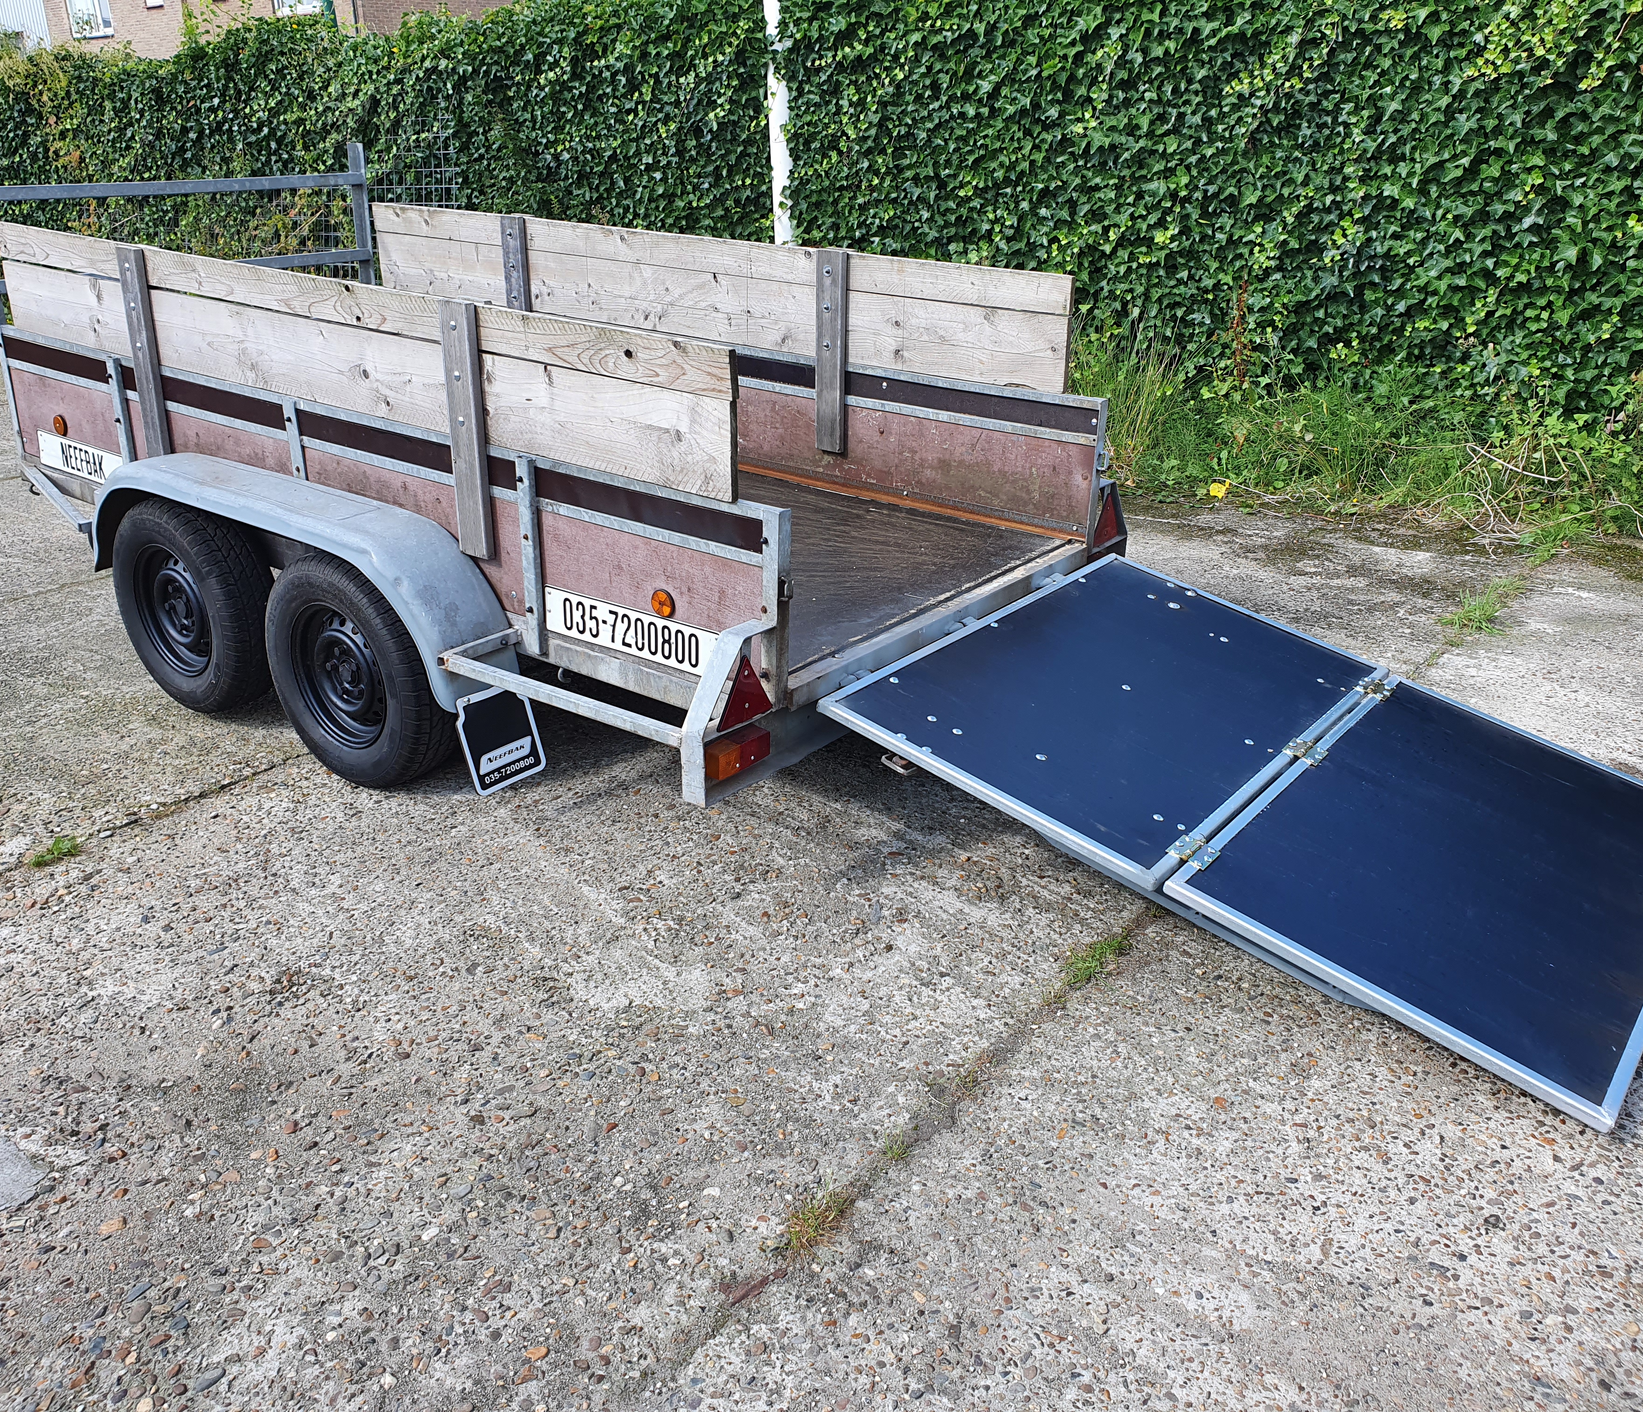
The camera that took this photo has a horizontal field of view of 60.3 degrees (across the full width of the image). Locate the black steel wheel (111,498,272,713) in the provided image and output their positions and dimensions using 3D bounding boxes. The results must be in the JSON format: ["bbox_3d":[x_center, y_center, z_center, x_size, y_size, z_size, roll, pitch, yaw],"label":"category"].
[{"bbox_3d":[-1.685,-0.281,3.824,0.573,0.573,0.168,18,29,33],"label":"black steel wheel"}]

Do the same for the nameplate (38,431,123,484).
[{"bbox_3d":[-2.237,-0.750,4.292,0.515,0.108,0.008,18,29,33],"label":"nameplate"}]

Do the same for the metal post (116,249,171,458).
[{"bbox_3d":[-1.833,-0.946,3.834,0.086,0.568,0.030,18,29,33],"label":"metal post"}]

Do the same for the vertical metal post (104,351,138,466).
[{"bbox_3d":[-1.998,-0.778,4.070,0.038,0.440,0.023,18,29,33],"label":"vertical metal post"}]

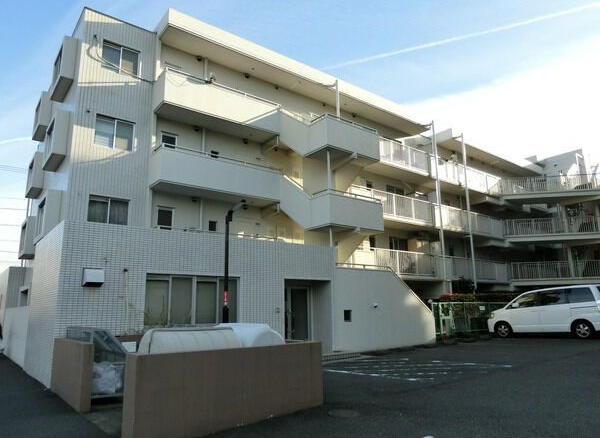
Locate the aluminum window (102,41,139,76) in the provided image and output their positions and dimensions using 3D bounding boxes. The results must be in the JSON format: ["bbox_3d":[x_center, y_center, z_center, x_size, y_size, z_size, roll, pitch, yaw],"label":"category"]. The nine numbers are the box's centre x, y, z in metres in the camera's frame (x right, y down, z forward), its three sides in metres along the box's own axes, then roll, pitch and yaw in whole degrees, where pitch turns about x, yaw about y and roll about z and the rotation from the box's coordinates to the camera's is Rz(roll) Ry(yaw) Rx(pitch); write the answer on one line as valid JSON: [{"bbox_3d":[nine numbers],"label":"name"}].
[{"bbox_3d":[-5.980,-5.334,14.495,1.230,0.950,0.120,9,-15,-37],"label":"aluminum window"}]

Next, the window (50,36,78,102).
[{"bbox_3d":[-8.605,-5.423,15.810,0.426,1.588,2.043,8,-15,-37],"label":"window"}]

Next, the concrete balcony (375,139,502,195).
[{"bbox_3d":[7.120,-2.535,23.603,12.500,1.310,1.320,9,-15,-37],"label":"concrete balcony"}]

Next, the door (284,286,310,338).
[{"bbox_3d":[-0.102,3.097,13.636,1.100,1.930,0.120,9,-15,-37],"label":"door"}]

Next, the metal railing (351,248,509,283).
[{"bbox_3d":[7.189,2.433,21.753,13.600,1.120,0.080,9,-15,-37],"label":"metal railing"}]

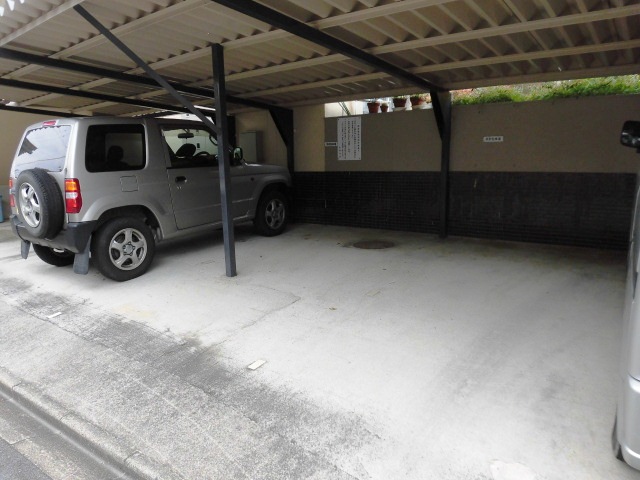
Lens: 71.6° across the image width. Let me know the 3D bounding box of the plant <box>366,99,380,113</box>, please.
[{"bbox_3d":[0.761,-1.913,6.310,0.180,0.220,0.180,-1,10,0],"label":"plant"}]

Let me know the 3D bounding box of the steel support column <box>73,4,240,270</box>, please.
[{"bbox_3d":[-1.302,-0.656,3.805,0.085,2.290,1.370,6,13,35],"label":"steel support column"}]

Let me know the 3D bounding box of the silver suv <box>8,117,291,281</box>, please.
[{"bbox_3d":[-1.879,-0.660,5.641,1.480,1.630,3.400,6,15,34],"label":"silver suv"}]

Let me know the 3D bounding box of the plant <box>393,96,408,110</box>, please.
[{"bbox_3d":[1.094,-1.885,6.069,0.190,0.210,0.190,-1,10,0],"label":"plant"}]

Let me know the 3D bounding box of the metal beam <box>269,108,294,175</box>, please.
[{"bbox_3d":[-0.575,-1.083,6.800,0.085,1.817,0.509,6,13,35],"label":"metal beam"}]

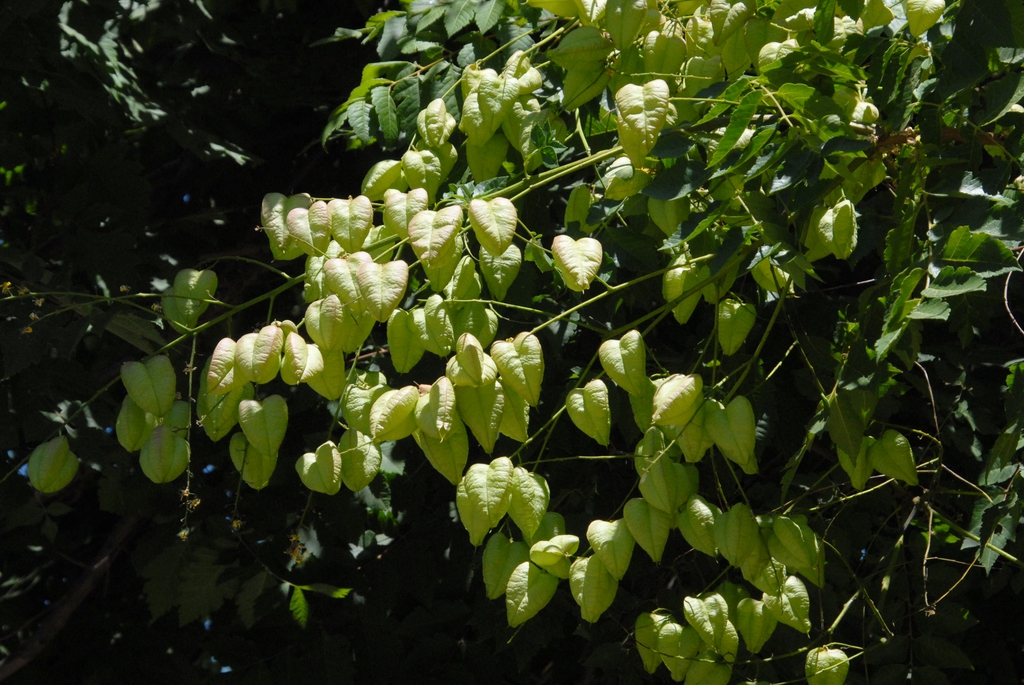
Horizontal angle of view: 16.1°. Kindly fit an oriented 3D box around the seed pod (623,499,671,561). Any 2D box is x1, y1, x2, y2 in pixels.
[{"bbox_3d":[0.099,0.135,2.610,0.033,0.048,0.032,-14,-2,0],"label":"seed pod"}]

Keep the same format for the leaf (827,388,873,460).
[{"bbox_3d":[0.238,0.058,2.570,0.026,0.051,0.011,-16,-5,0],"label":"leaf"}]

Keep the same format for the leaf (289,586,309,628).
[{"bbox_3d":[-0.151,0.188,2.560,0.013,0.030,0.006,-7,-7,0],"label":"leaf"}]

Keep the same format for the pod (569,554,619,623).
[{"bbox_3d":[0.059,0.177,2.600,0.034,0.049,0.032,2,-5,0],"label":"pod"}]

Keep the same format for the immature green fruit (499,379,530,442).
[{"bbox_3d":[-0.003,0.048,2.620,0.033,0.049,0.032,-18,-3,0],"label":"immature green fruit"}]

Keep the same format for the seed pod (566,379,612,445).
[{"bbox_3d":[0.054,0.048,2.500,0.030,0.048,0.030,-14,-7,0],"label":"seed pod"}]

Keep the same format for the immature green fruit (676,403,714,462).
[{"bbox_3d":[0.131,0.064,2.580,0.029,0.045,0.029,0,-5,0],"label":"immature green fruit"}]

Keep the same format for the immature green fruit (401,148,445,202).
[{"bbox_3d":[-0.065,-0.120,2.630,0.031,0.043,0.030,-6,-9,0],"label":"immature green fruit"}]

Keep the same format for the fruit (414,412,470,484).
[{"bbox_3d":[-0.048,0.073,2.520,0.035,0.054,0.032,-15,-7,0],"label":"fruit"}]

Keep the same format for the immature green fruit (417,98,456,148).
[{"bbox_3d":[-0.055,-0.159,2.620,0.029,0.038,0.030,3,-5,0],"label":"immature green fruit"}]

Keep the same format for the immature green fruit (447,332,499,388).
[{"bbox_3d":[-0.028,0.013,2.570,0.035,0.045,0.034,-13,-29,0],"label":"immature green fruit"}]

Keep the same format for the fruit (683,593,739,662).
[{"bbox_3d":[0.141,0.202,2.560,0.035,0.047,0.033,-11,-5,0],"label":"fruit"}]

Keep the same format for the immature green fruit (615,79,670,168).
[{"bbox_3d":[0.092,-0.154,2.540,0.038,0.061,0.035,3,-5,0],"label":"immature green fruit"}]

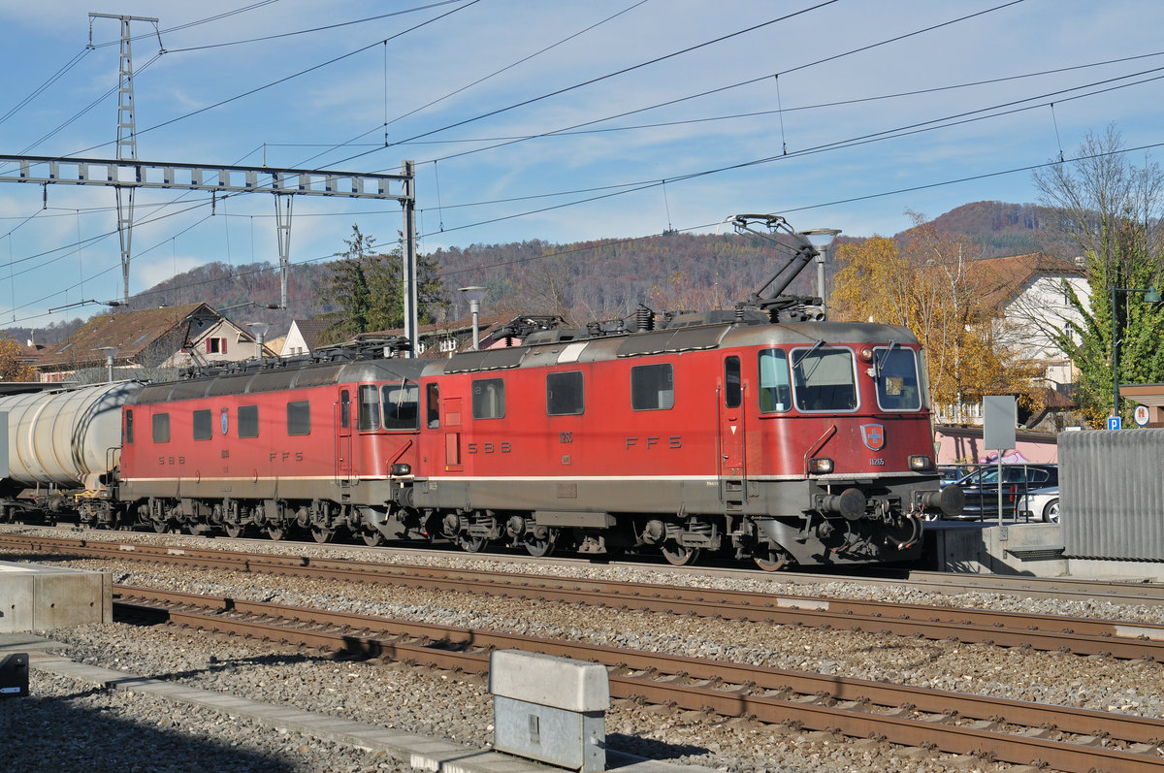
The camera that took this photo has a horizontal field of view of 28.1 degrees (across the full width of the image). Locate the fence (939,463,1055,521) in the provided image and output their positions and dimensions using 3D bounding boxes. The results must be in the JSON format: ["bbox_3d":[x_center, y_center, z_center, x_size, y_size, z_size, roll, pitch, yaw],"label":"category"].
[{"bbox_3d":[7.170,1.846,40.231,0.060,1.030,3.200,0,-2,-28],"label":"fence"}]

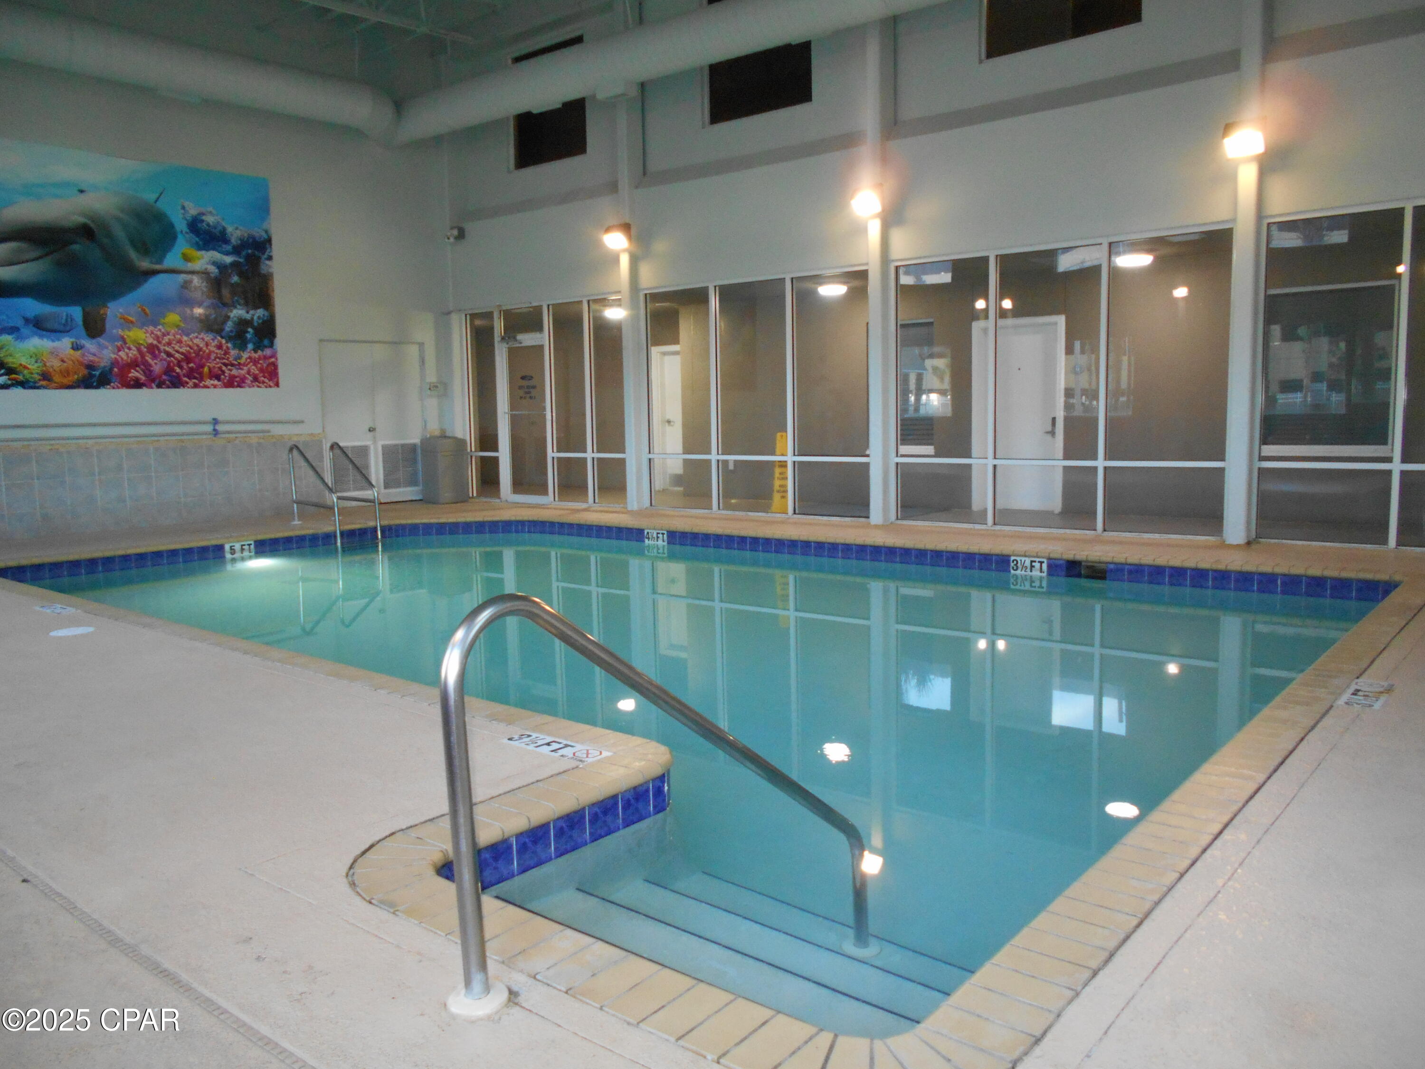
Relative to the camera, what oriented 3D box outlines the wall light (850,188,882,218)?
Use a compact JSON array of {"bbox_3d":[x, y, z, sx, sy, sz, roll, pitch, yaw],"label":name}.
[{"bbox_3d":[1.477,-3.195,10.289,0.275,0.240,0.185,4,9,39],"label":"wall light"}]

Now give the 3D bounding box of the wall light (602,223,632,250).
[{"bbox_3d":[-1.109,-3.470,12.470,0.275,0.240,0.185,4,9,39],"label":"wall light"}]

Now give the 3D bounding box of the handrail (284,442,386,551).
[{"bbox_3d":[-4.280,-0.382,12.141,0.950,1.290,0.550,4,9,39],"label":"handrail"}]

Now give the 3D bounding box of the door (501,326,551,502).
[{"bbox_3d":[-2.478,-1.525,14.160,0.940,2.200,0.070,4,9,39],"label":"door"}]

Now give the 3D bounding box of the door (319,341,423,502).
[{"bbox_3d":[-4.535,-1.499,14.521,0.080,2.170,1.550,4,9,39],"label":"door"}]

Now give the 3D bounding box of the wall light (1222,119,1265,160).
[{"bbox_3d":[4.087,-3.034,8.228,0.275,0.240,0.185,4,9,39],"label":"wall light"}]

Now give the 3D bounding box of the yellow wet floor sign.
[{"bbox_3d":[0.796,-0.694,12.040,0.290,0.910,0.280,-1,7,4],"label":"yellow wet floor sign"}]

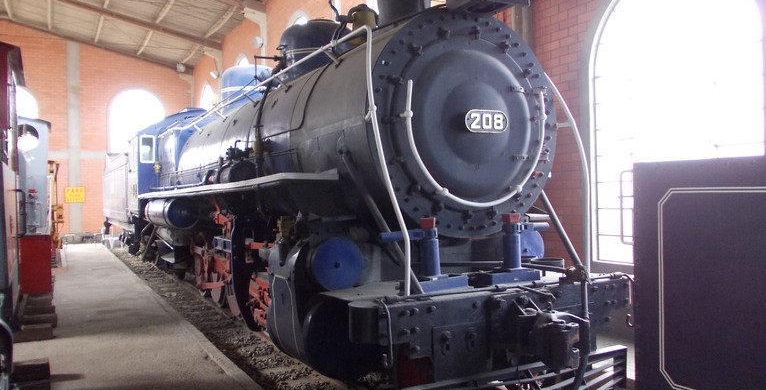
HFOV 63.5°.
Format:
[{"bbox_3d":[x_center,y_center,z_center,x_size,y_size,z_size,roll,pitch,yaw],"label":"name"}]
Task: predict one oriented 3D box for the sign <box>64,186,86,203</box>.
[{"bbox_3d":[-12.615,-0.004,25.399,0.742,0.660,0.030,-1,0,-28],"label":"sign"}]

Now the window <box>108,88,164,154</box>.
[{"bbox_3d":[-10.579,-3.147,26.661,2.256,2.823,0.180,-1,0,-28],"label":"window"}]

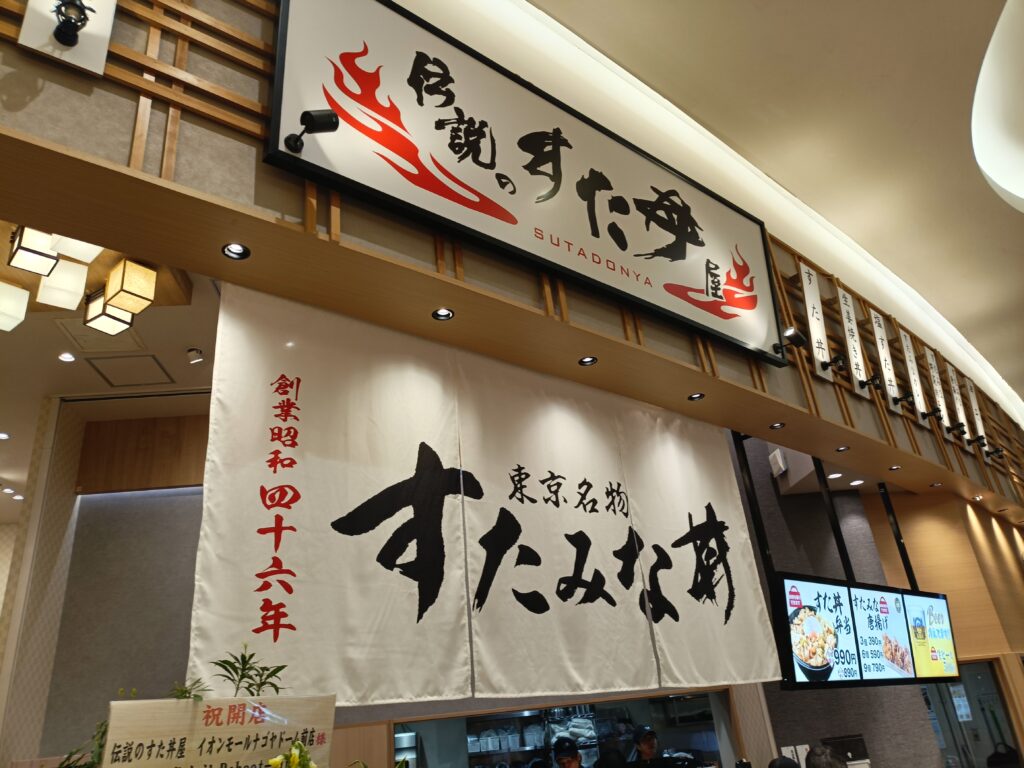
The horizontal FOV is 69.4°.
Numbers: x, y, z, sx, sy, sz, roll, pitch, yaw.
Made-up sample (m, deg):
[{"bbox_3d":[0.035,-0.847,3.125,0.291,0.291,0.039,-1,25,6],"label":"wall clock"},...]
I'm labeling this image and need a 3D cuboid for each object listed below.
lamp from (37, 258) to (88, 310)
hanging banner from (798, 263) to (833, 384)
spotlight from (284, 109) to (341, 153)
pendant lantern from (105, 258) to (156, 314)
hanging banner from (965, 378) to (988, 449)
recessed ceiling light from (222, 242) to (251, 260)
[{"bbox_3d":[-2.323,-0.514,3.824,0.179,0.172,0.179,14,-31,-36],"label":"lamp"},{"bbox_3d":[2.067,-0.421,5.041,0.229,0.835,0.030,17,-26,-40],"label":"hanging banner"},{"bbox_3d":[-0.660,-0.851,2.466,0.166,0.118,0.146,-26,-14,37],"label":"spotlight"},{"bbox_3d":[-2.063,-0.522,4.013,0.174,0.194,0.174,-23,-30,32],"label":"pendant lantern"},{"bbox_3d":[4.636,0.378,7.363,0.229,0.835,0.030,17,-26,-41],"label":"hanging banner"},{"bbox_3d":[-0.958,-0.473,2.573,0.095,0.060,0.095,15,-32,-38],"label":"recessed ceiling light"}]

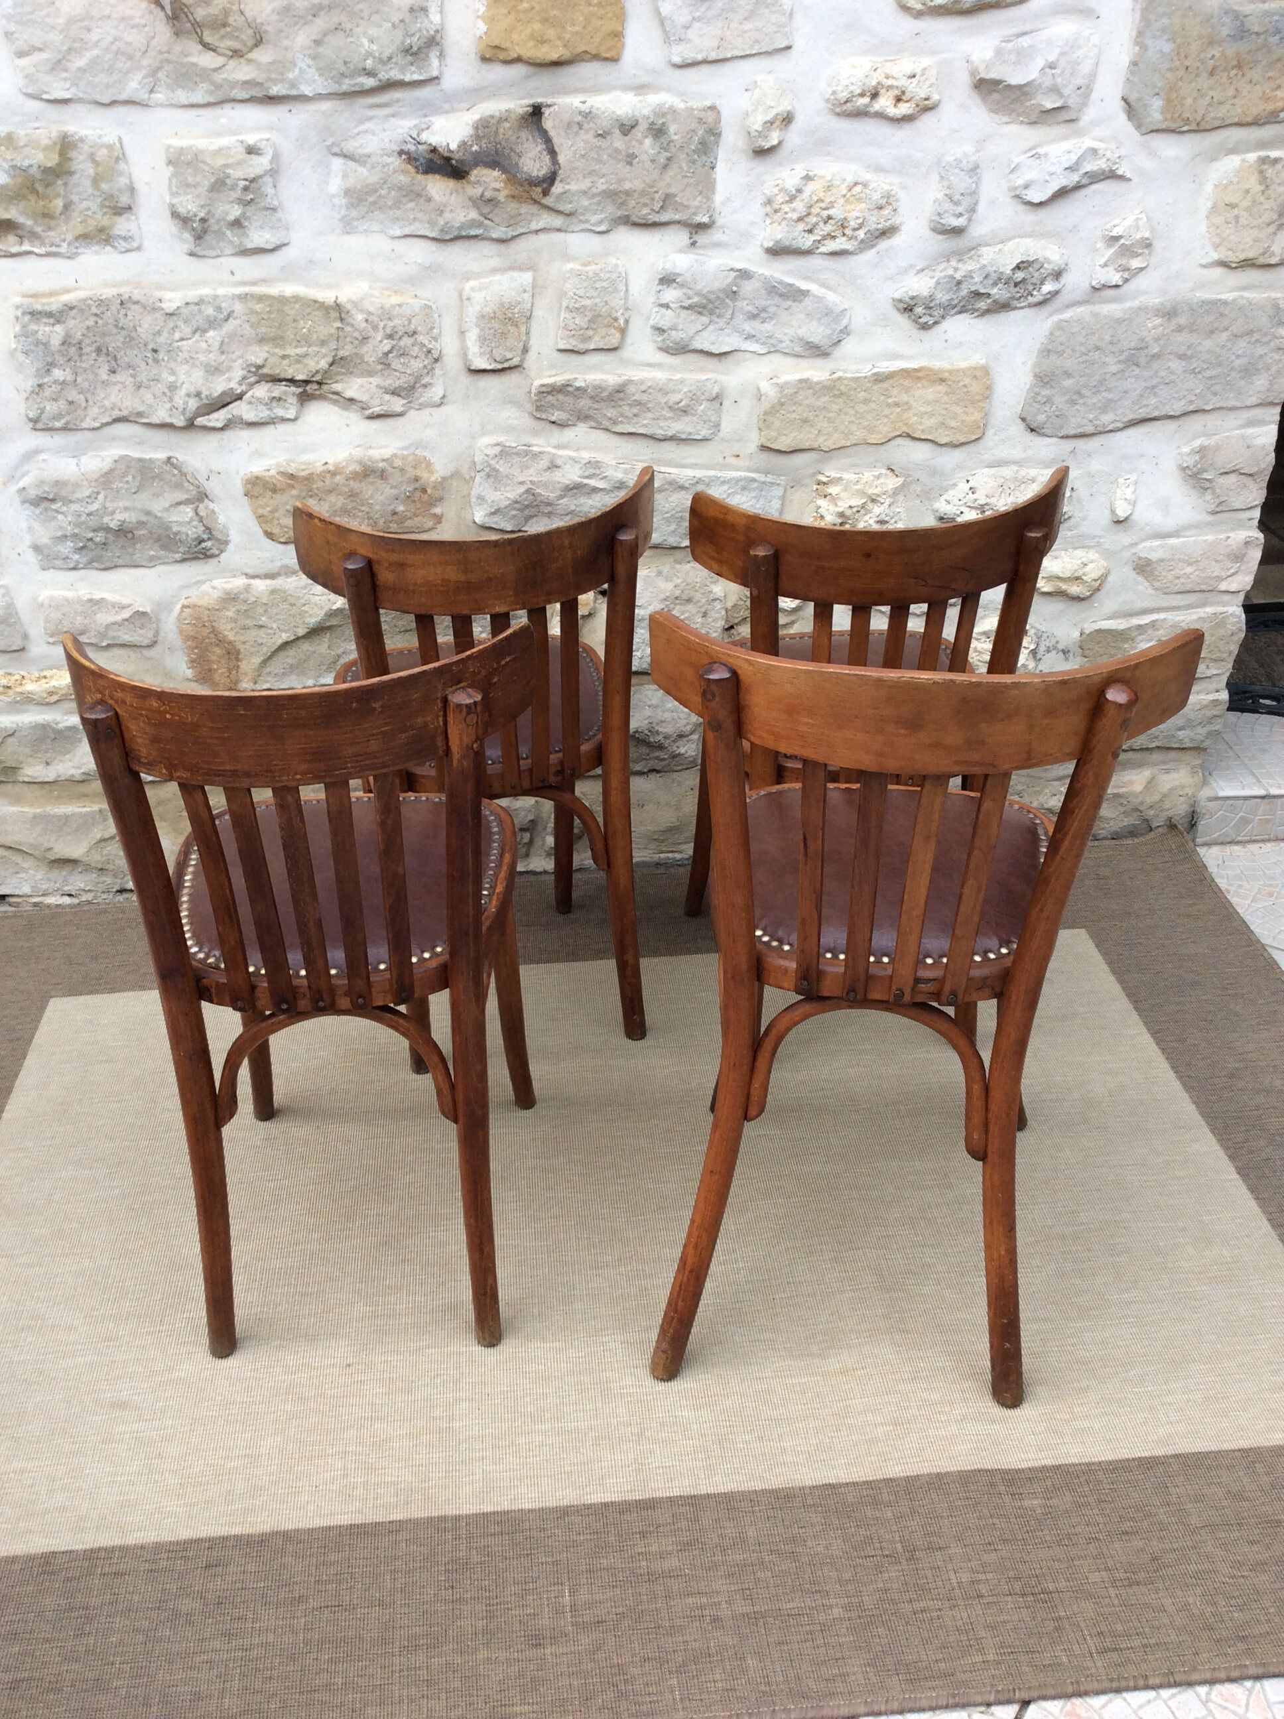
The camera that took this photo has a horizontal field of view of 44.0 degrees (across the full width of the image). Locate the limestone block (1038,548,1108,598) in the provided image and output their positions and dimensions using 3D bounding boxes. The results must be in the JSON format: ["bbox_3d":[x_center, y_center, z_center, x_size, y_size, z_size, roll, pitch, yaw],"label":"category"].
[{"bbox_3d":[0.717,-0.495,2.694,0.134,0.087,0.061,-4,28,-5],"label":"limestone block"}]

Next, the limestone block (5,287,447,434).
[{"bbox_3d":[-0.633,-0.784,2.462,0.633,0.202,0.119,-3,27,-5],"label":"limestone block"}]

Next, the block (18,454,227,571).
[{"bbox_3d":[-0.770,-0.529,2.373,0.300,0.176,0.110,-4,29,-5],"label":"block"}]

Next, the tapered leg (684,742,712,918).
[{"bbox_3d":[0.100,-0.088,2.587,0.042,0.438,0.042,-3,34,-9],"label":"tapered leg"}]

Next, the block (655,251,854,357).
[{"bbox_3d":[0.166,-0.876,2.493,0.313,0.152,0.099,-3,27,-5],"label":"block"}]

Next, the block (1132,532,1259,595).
[{"bbox_3d":[0.933,-0.527,2.733,0.229,0.106,0.110,-4,28,-5],"label":"block"}]

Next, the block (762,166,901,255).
[{"bbox_3d":[0.277,-0.985,2.398,0.210,0.123,0.086,-4,28,-5],"label":"block"}]

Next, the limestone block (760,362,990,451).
[{"bbox_3d":[0.372,-0.742,2.583,0.378,0.131,0.099,-3,27,-5],"label":"limestone block"}]

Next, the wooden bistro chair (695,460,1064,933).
[{"bbox_3d":[0.301,-0.174,2.329,0.492,0.812,0.509,-5,27,-8],"label":"wooden bistro chair"}]

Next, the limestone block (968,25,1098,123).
[{"bbox_3d":[0.574,-1.182,2.384,0.197,0.125,0.099,-3,27,-5],"label":"limestone block"}]

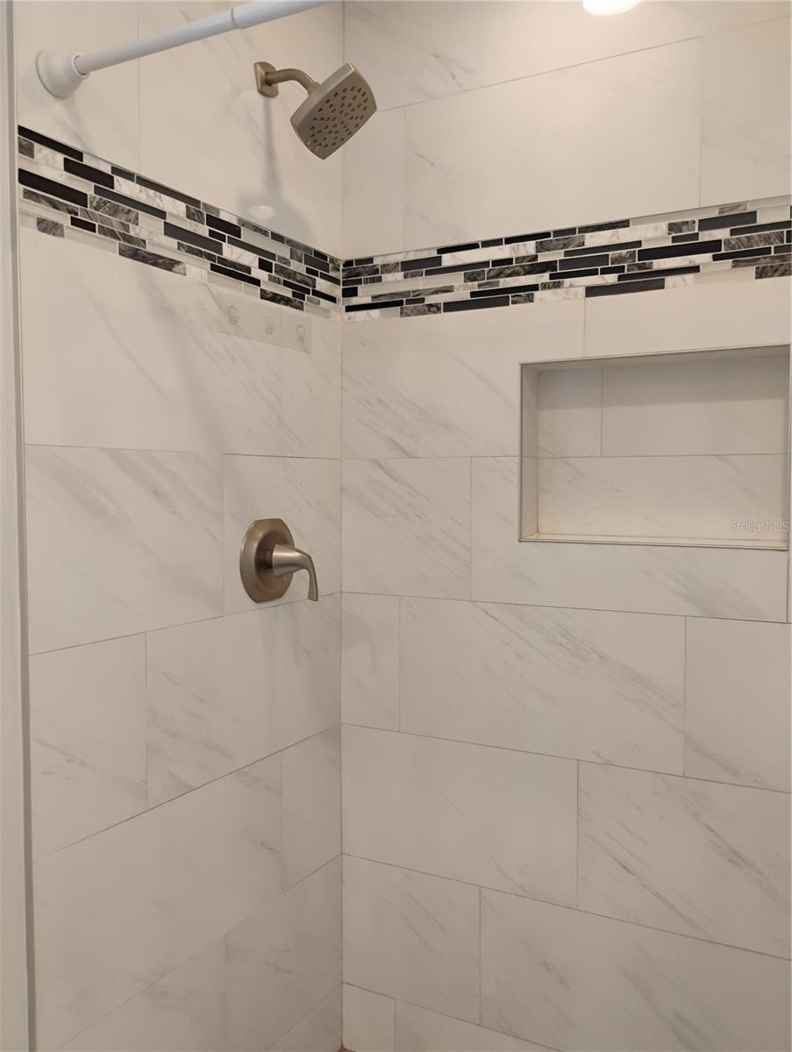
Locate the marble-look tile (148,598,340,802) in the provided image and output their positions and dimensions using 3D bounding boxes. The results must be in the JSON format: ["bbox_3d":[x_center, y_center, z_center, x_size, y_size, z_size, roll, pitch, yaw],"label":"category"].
[{"bbox_3d":[-0.280,0.320,1.716,0.012,0.305,0.612,1,3,29],"label":"marble-look tile"}]

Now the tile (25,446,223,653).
[{"bbox_3d":[-0.428,0.025,1.407,0.012,0.303,0.426,1,3,28],"label":"tile"}]

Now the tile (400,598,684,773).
[{"bbox_3d":[0.280,0.316,1.755,0.608,0.303,0.012,1,3,28],"label":"tile"}]

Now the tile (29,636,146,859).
[{"bbox_3d":[-0.484,0.336,1.349,0.012,0.305,0.226,1,3,29],"label":"tile"}]

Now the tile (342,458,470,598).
[{"bbox_3d":[0.019,0.005,1.894,0.327,0.305,0.012,1,3,29],"label":"tile"}]

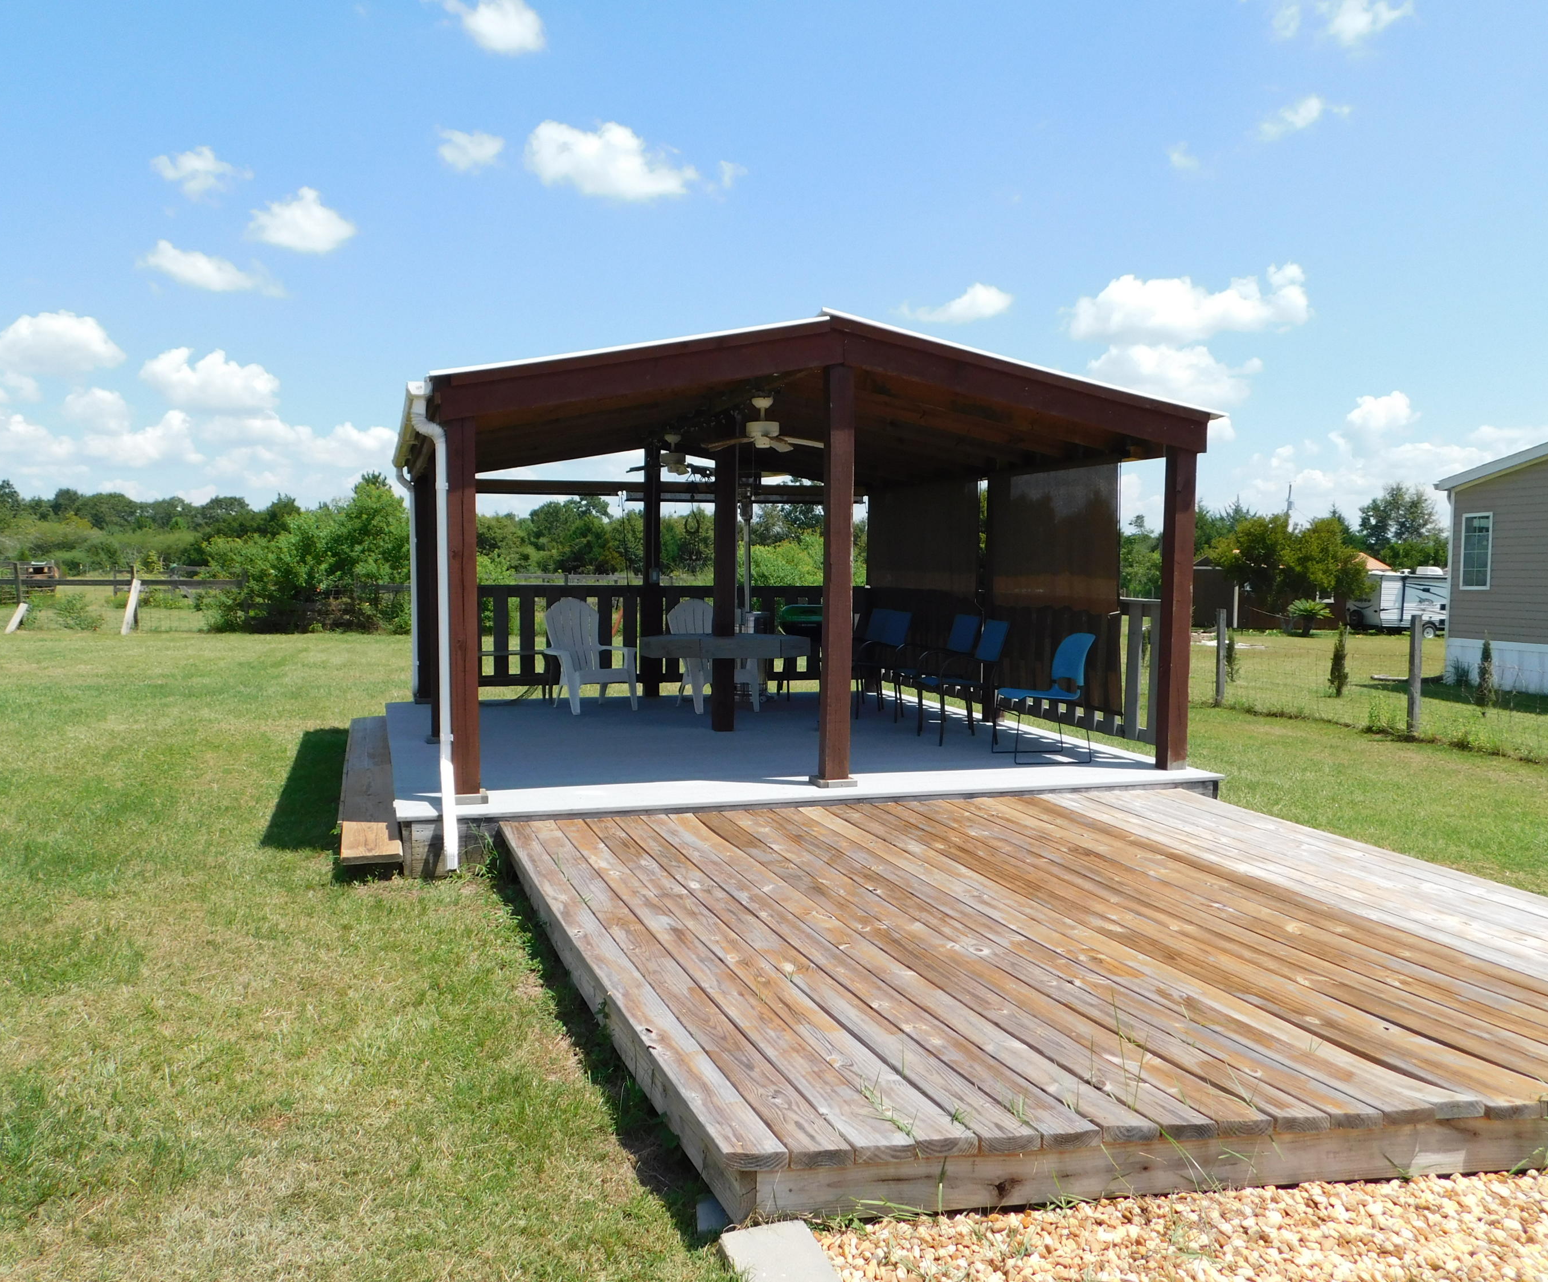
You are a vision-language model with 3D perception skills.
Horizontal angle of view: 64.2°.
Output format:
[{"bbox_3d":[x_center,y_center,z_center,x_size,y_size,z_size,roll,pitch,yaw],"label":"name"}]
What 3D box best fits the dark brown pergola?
[{"bbox_3d":[-0.304,-0.523,9.428,5.019,2.991,5.546,0,3,-18],"label":"dark brown pergola"}]

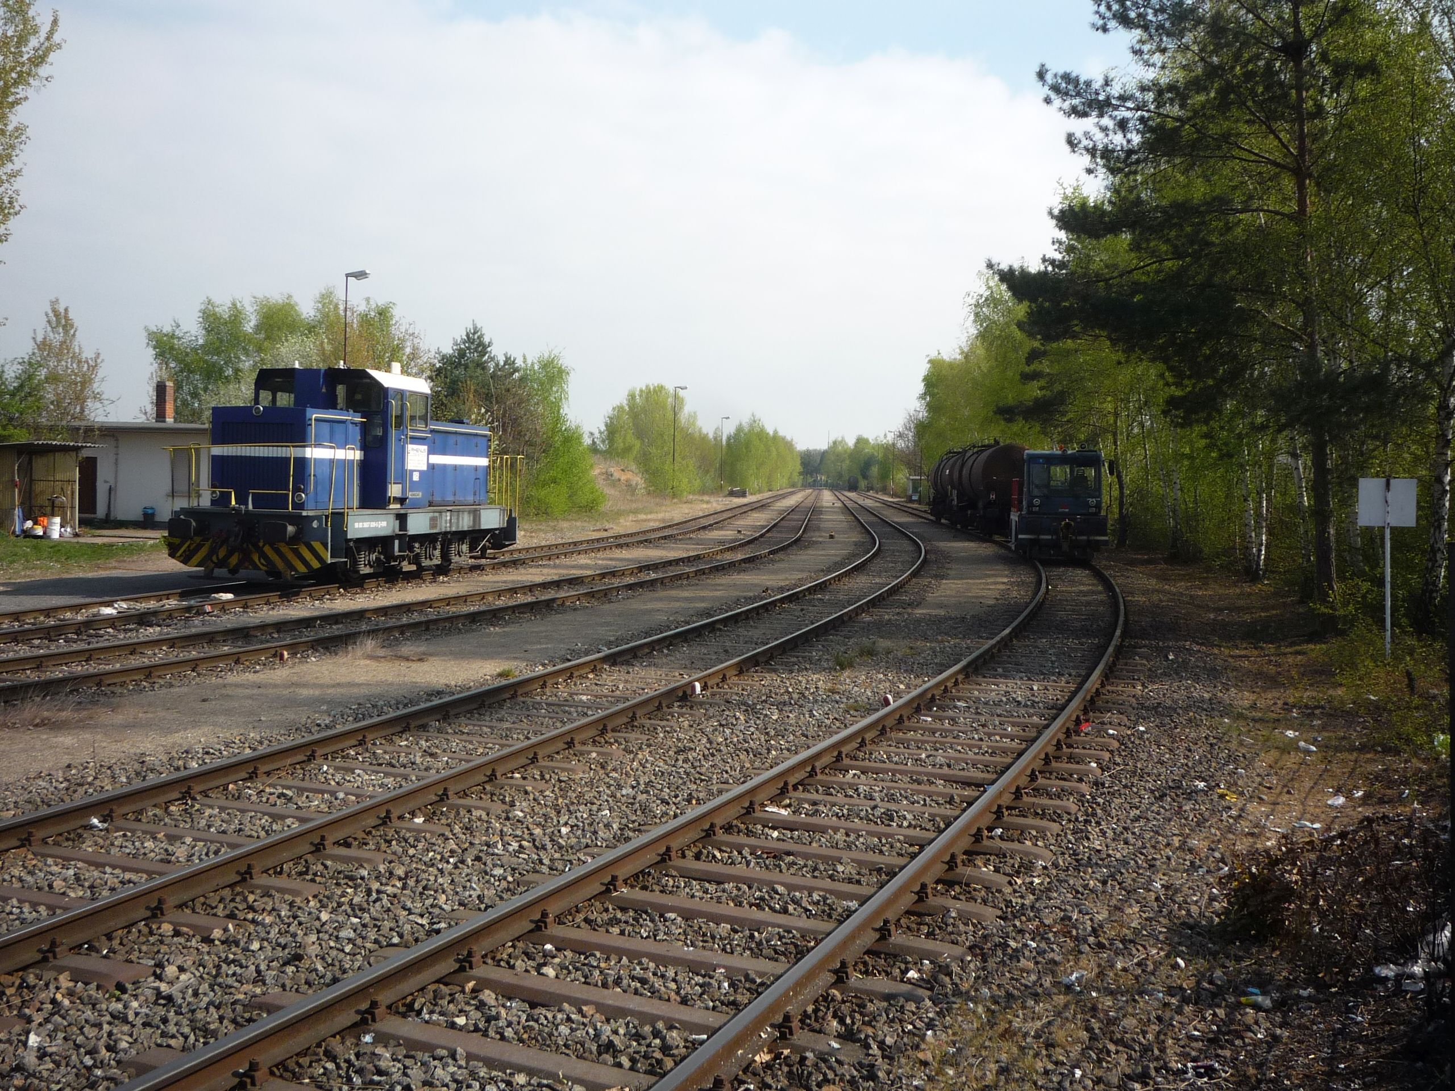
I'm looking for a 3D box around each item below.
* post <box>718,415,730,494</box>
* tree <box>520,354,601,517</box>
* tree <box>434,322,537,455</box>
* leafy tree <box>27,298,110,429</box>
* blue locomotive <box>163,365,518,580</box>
[{"bbox_3d":[-0.327,-11.800,175.629,1.200,10.114,0.350,2,3,3],"label":"post"},{"bbox_3d":[-8.604,-5.749,68.811,4.400,8.281,4.400,2,3,0],"label":"tree"},{"bbox_3d":[-12.792,-6.747,70.769,5.400,9.820,5.400,2,3,0],"label":"tree"},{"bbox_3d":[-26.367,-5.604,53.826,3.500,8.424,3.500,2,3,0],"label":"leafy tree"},{"bbox_3d":[-7.021,-1.396,26.521,2.950,3.970,9.700,2,3,13],"label":"blue locomotive"}]

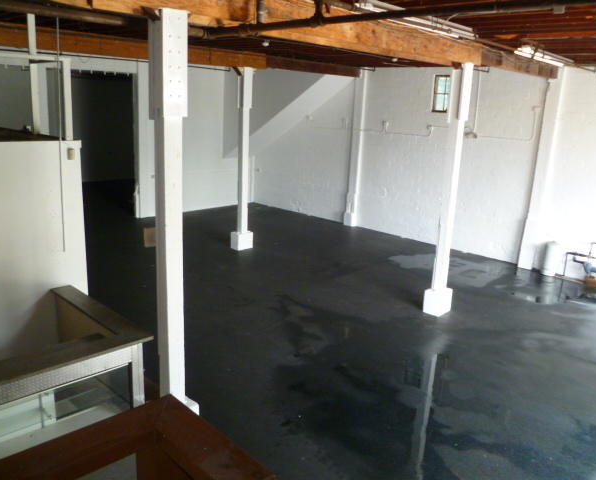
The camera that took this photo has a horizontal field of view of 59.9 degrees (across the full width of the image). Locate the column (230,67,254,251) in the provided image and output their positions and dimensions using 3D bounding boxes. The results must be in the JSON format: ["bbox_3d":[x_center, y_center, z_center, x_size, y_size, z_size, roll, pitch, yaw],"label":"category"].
[{"bbox_3d":[-1.254,-1.801,11.972,0.310,4.144,0.400,16,19,43],"label":"column"}]

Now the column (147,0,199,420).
[{"bbox_3d":[-1.156,0.069,4.713,0.310,4.007,0.400,16,19,43],"label":"column"}]

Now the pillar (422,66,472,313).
[{"bbox_3d":[2.481,-0.737,8.469,0.310,4.080,0.400,16,19,43],"label":"pillar"}]

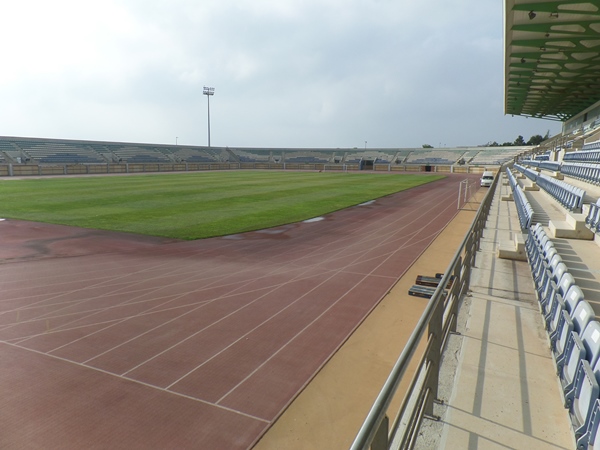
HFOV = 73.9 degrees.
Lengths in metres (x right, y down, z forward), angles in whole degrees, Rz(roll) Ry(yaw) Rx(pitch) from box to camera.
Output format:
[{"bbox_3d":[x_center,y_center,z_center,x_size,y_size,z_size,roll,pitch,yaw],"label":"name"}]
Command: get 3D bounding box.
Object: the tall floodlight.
[{"bbox_3d":[-38.820,-41.450,171.260,4.900,34.360,1.600,-4,10,-23],"label":"tall floodlight"}]

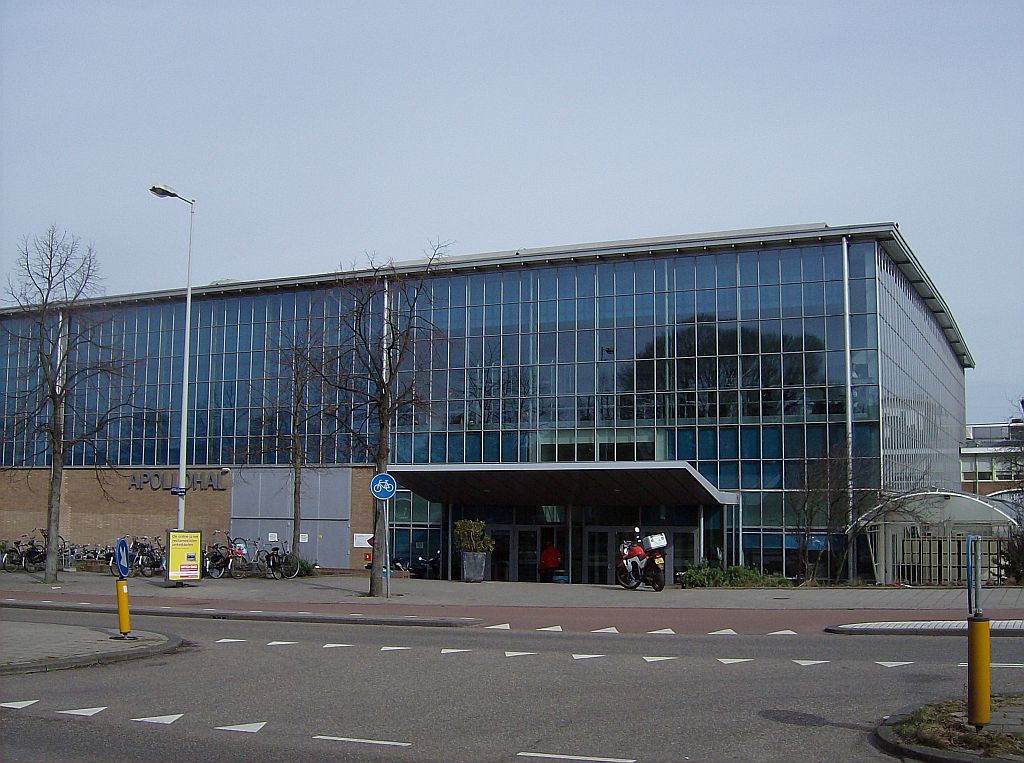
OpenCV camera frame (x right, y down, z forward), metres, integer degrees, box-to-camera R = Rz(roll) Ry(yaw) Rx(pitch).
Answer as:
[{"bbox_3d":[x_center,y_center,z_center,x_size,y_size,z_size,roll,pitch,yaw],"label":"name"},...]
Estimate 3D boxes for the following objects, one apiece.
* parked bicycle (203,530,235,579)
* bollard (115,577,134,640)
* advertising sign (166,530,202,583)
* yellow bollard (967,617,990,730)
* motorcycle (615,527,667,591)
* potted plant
[{"bbox_3d":[-8.401,5.043,32.600,0.600,1.270,1.720,-3,-7,30],"label":"parked bicycle"},{"bbox_3d":[-5.847,3.428,16.900,0.175,0.885,0.175,-3,-6,-11],"label":"bollard"},{"bbox_3d":[-8.264,4.429,28.300,0.950,1.330,0.220,4,-7,-33],"label":"advertising sign"},{"bbox_3d":[3.660,2.295,8.800,0.172,0.890,0.172,1,-6,0],"label":"yellow bollard"},{"bbox_3d":[3.163,4.352,27.500,0.850,1.470,2.150,3,-6,-22],"label":"motorcycle"},{"bbox_3d":[-1.092,4.806,31.800,1.070,1.770,1.030,-2,-7,26],"label":"potted plant"}]

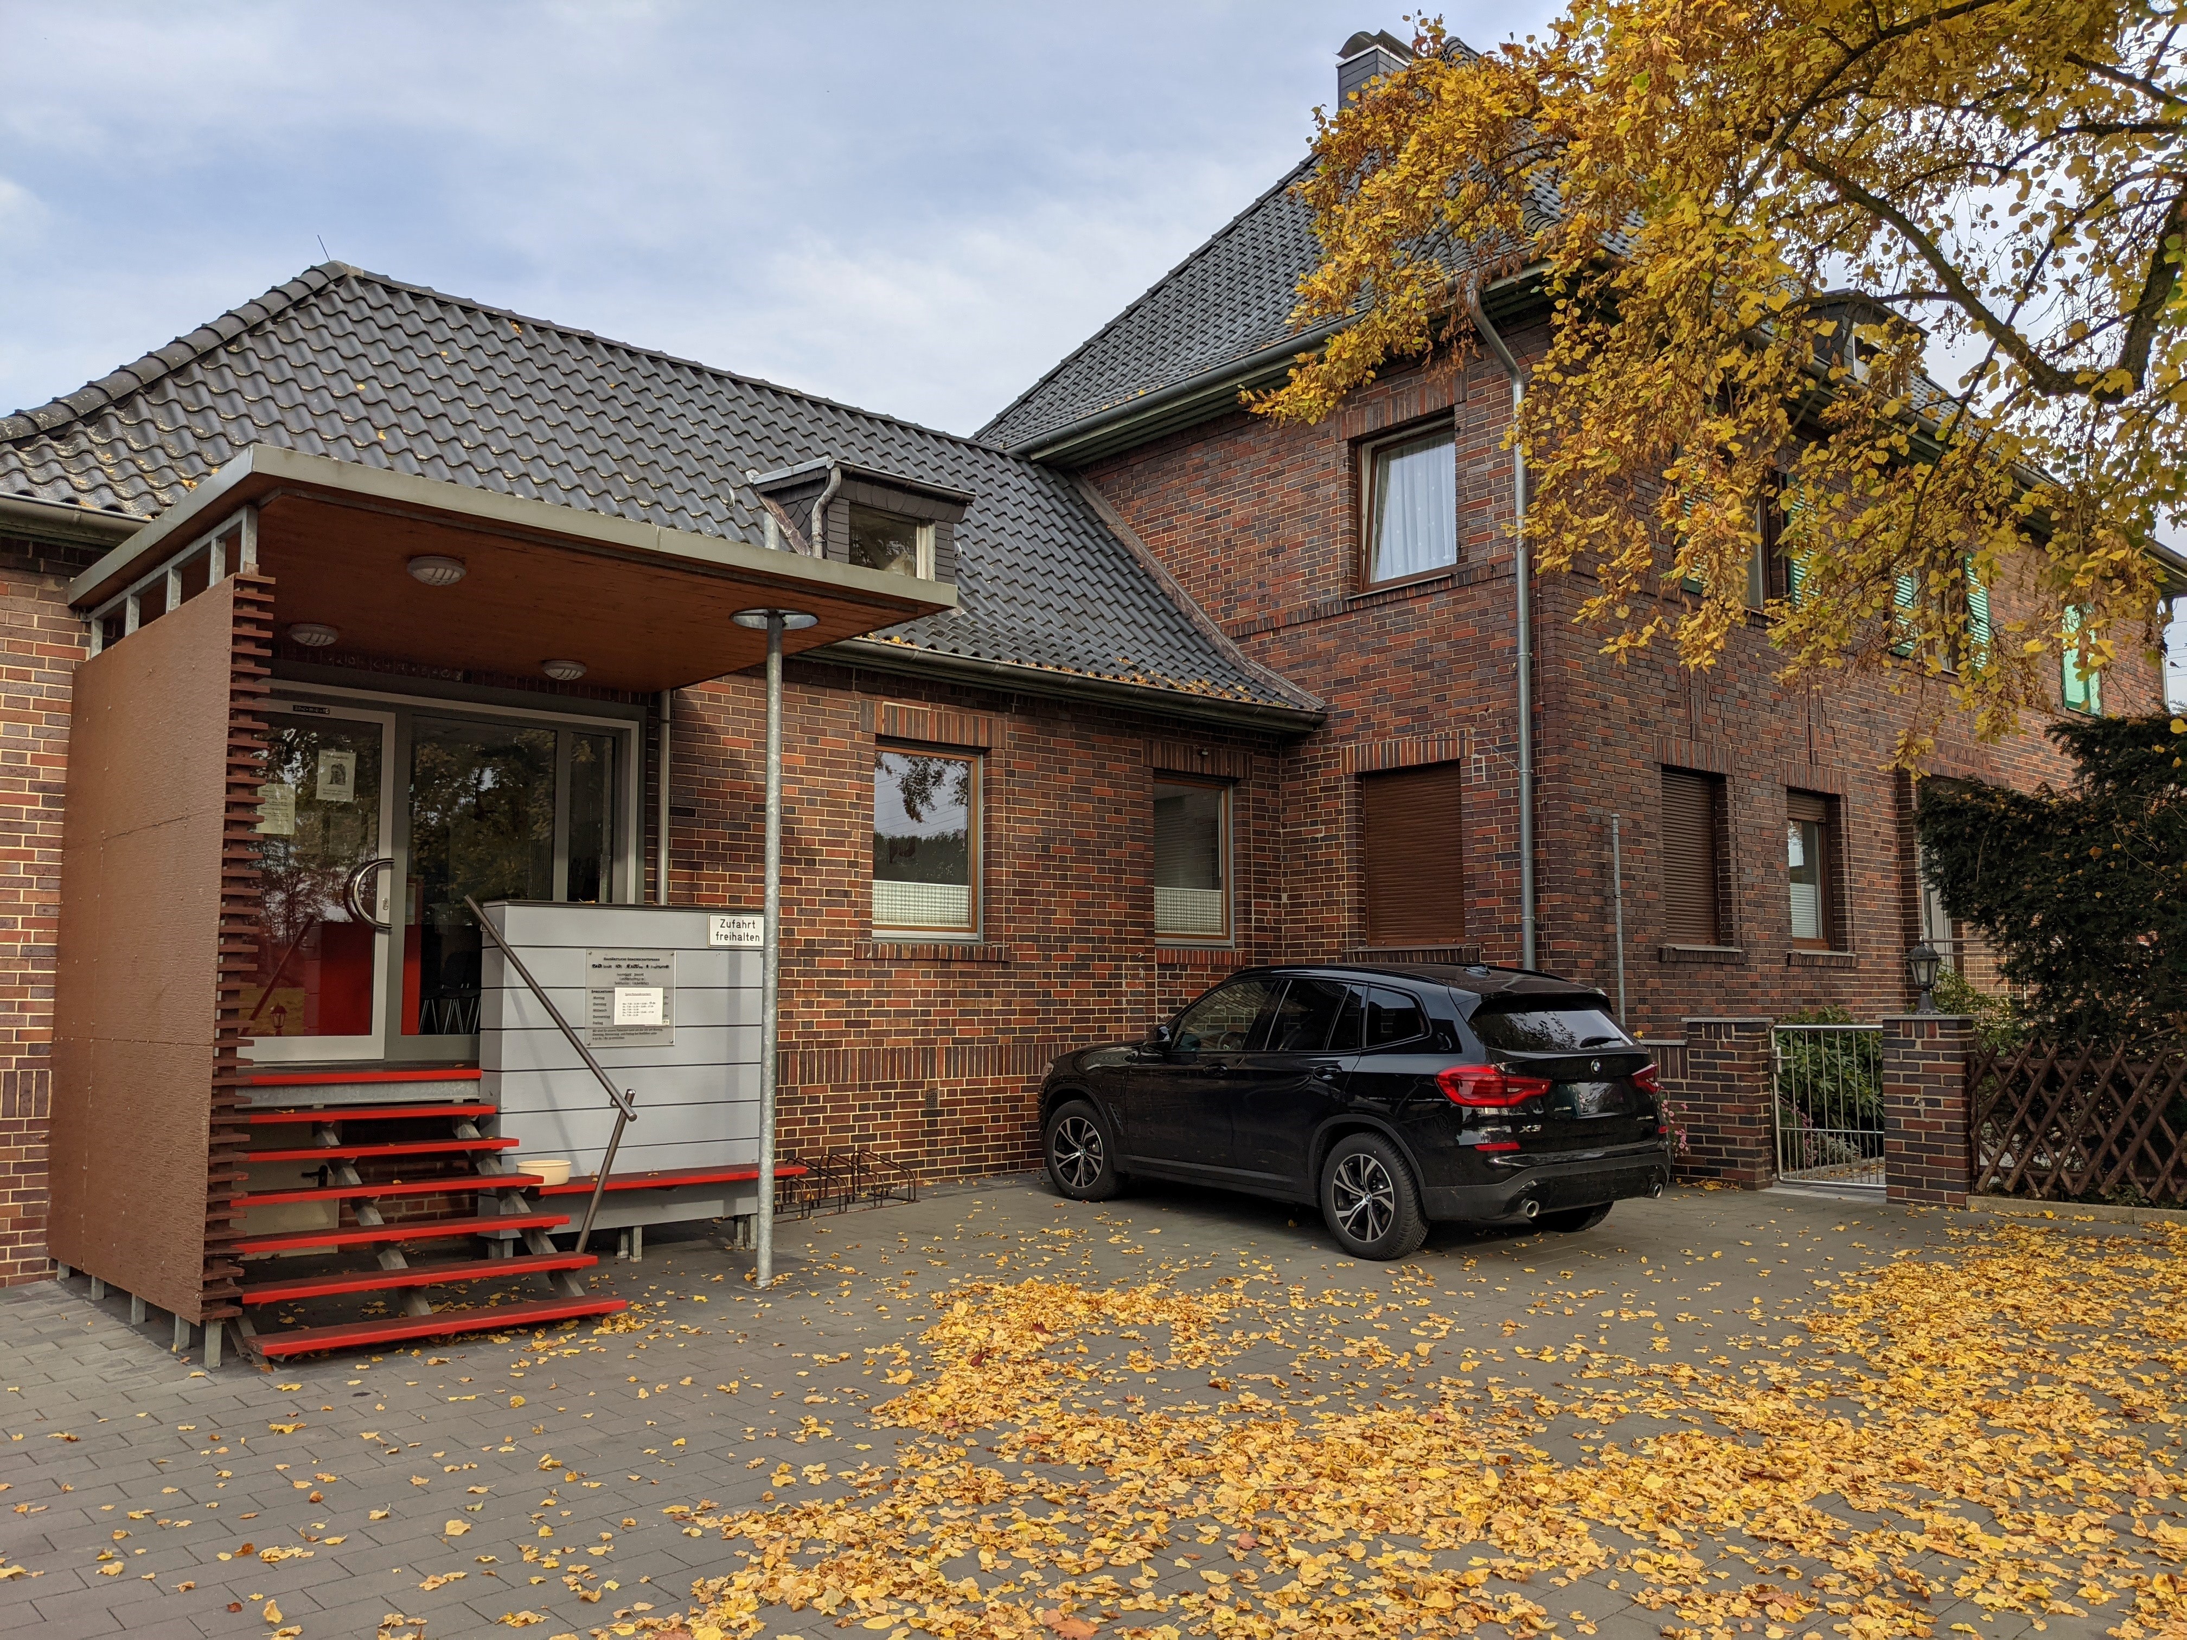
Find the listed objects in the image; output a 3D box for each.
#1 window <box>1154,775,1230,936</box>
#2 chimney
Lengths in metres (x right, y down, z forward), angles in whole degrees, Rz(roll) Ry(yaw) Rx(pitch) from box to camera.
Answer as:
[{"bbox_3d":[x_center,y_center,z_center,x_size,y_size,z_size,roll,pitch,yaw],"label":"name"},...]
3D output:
[{"bbox_3d":[0.892,0.414,15.905,1.140,1.550,0.130,5,-8,-42],"label":"window"},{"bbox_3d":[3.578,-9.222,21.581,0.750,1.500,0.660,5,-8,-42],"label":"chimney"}]

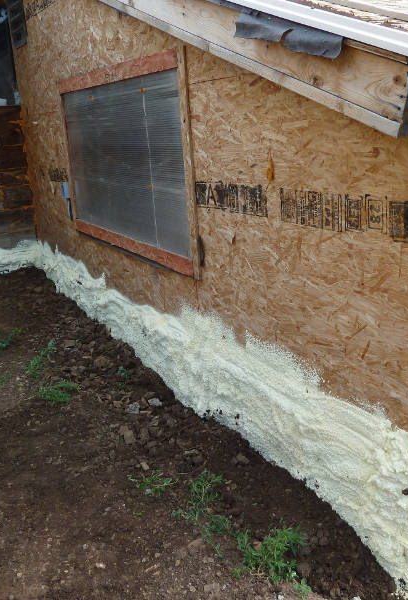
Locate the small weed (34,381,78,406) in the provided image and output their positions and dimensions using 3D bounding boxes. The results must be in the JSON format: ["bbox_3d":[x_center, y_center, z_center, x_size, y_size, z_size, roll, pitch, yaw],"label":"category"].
[{"bbox_3d":[-0.733,0.465,2.871,0.210,0.070,0.160,-3,17,0],"label":"small weed"}]

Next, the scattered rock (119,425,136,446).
[{"bbox_3d":[-0.333,0.585,2.515,0.080,0.055,0.075,-3,17,0],"label":"scattered rock"}]

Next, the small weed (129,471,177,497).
[{"bbox_3d":[-0.195,0.694,2.185,0.180,0.050,0.110,-3,17,0],"label":"small weed"}]

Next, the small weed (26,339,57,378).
[{"bbox_3d":[-0.905,0.326,3.220,0.155,0.120,0.260,-3,17,0],"label":"small weed"}]

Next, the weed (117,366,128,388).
[{"bbox_3d":[-0.425,0.405,3.016,0.063,0.090,0.065,-3,17,0],"label":"weed"}]

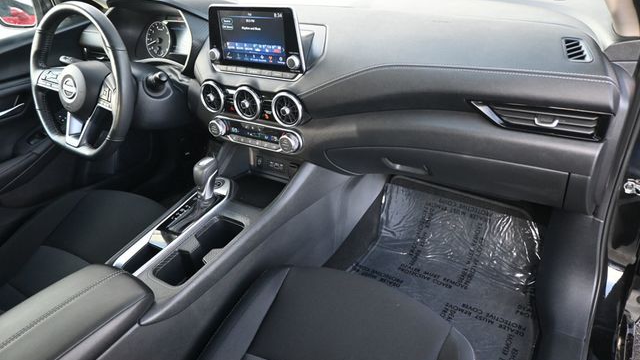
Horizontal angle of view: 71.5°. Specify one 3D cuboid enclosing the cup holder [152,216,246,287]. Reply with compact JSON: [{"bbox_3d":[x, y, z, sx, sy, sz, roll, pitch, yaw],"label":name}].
[{"bbox_3d":[-0.232,0.166,0.902,0.090,0.075,0.185,14,37,28],"label":"cup holder"}]

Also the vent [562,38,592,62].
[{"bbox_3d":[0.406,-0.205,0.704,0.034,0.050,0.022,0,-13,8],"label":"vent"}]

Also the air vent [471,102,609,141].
[{"bbox_3d":[0.363,-0.107,0.748,0.205,0.055,0.050,14,32,28],"label":"air vent"}]

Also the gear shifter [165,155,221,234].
[{"bbox_3d":[-0.280,0.027,0.969,0.058,0.112,0.148,14,37,28],"label":"gear shifter"}]

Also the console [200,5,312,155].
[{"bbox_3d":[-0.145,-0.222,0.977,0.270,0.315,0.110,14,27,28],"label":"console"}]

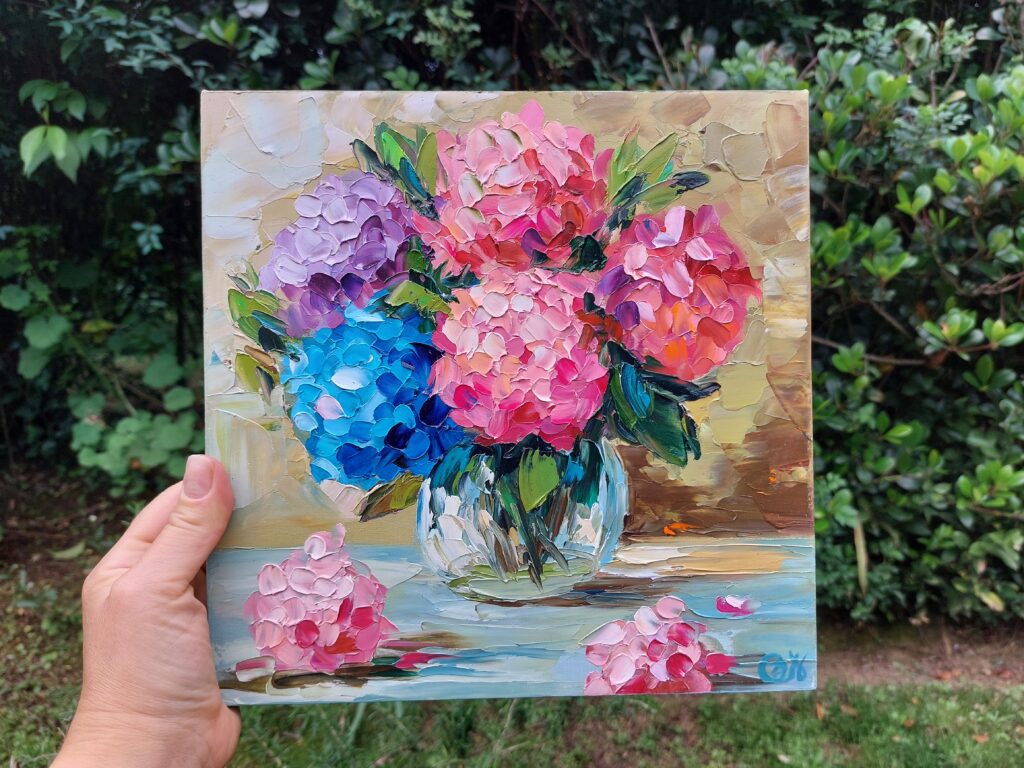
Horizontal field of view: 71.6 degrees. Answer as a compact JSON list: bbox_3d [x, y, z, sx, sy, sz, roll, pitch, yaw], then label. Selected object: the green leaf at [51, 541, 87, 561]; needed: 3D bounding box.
[{"bbox_3d":[-1.374,0.517,2.200,0.110,0.028,0.045,-4,15,-17],"label":"green leaf"}]

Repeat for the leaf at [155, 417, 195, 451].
[{"bbox_3d":[-1.069,0.157,2.250,0.120,0.105,0.035,-7,-24,-26],"label":"leaf"}]

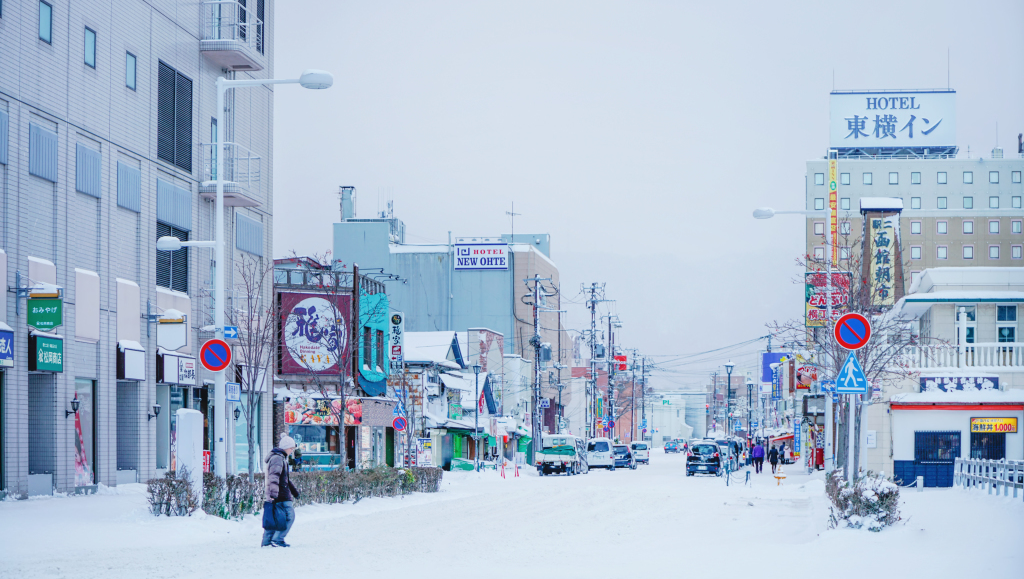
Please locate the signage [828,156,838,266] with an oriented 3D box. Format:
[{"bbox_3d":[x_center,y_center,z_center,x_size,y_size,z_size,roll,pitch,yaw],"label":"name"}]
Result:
[{"bbox_3d":[36.188,-8.887,224.000,1.100,12.400,0.350,0,-4,5],"label":"signage"}]

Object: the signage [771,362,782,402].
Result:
[{"bbox_3d":[17.268,6.071,130.000,0.600,2.550,0.250,-1,-4,7],"label":"signage"}]

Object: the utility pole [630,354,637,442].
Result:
[{"bbox_3d":[11.937,11.156,194.605,0.600,10.200,0.500,0,-4,7],"label":"utility pole"}]

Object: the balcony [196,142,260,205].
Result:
[{"bbox_3d":[-8.819,-3.621,62.691,1.180,1.600,2.900,-1,-4,7],"label":"balcony"}]

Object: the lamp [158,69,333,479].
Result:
[{"bbox_3d":[-5.219,0.059,39.000,3.450,8.850,0.450,-1,-4,7],"label":"lamp"}]

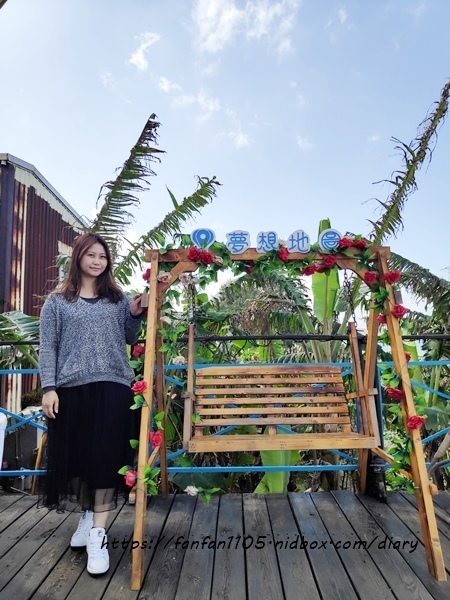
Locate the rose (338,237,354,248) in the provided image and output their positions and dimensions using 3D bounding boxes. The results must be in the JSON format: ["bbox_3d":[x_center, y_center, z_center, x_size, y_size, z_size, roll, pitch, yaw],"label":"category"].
[{"bbox_3d":[0.702,-0.332,2.002,0.080,0.060,0.075,-1,-5,-1],"label":"rose"}]

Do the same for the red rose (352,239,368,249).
[{"bbox_3d":[0.781,-0.324,1.999,0.080,0.055,0.075,-1,-5,-1],"label":"red rose"}]

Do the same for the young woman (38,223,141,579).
[{"bbox_3d":[-0.710,0.449,1.856,0.560,1.640,0.430,0,-6,-13],"label":"young woman"}]

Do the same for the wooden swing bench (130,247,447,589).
[{"bbox_3d":[0.265,0.488,1.996,1.390,1.560,0.880,-1,-5,-1],"label":"wooden swing bench"}]

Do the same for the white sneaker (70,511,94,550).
[{"bbox_3d":[-0.721,1.218,1.878,0.097,0.115,0.250,-2,-6,13],"label":"white sneaker"}]

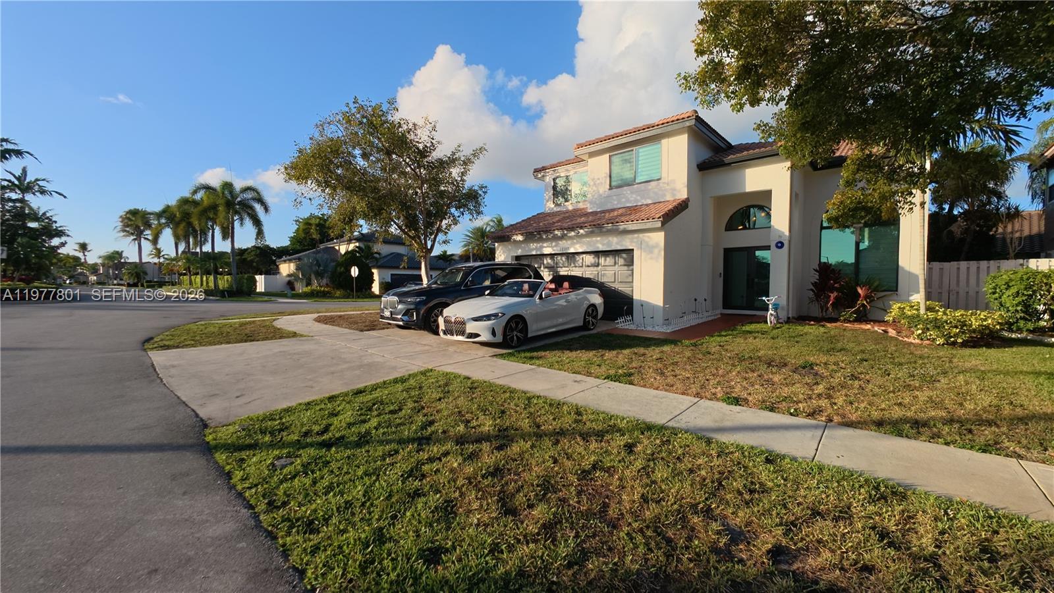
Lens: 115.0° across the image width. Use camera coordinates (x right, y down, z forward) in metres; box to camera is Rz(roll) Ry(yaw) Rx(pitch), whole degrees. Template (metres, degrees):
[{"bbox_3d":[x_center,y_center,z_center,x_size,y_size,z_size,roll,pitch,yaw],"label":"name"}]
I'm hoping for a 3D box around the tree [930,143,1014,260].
[{"bbox_3d":[17.745,-2.757,13.412,2.900,6.875,2.900,0,2,0],"label":"tree"}]

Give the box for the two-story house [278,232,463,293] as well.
[{"bbox_3d":[-19.500,-4.015,40.485,17.000,7.600,13.500,2,3,37],"label":"two-story house"}]

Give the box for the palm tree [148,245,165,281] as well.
[{"bbox_3d":[-62.877,-4.942,56.900,2.900,7.729,2.900,2,3,42],"label":"palm tree"}]

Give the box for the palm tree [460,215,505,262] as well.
[{"bbox_3d":[-5.619,-5.182,41.845,5.700,9.837,5.700,0,2,0],"label":"palm tree"}]

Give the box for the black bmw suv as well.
[{"bbox_3d":[-1.830,-0.020,10.410,2.020,1.820,5.150,2,4,43],"label":"black bmw suv"}]

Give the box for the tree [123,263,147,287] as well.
[{"bbox_3d":[-60.814,-3.162,51.956,2.800,4.135,2.800,2,3,40],"label":"tree"}]

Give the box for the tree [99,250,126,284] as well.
[{"bbox_3d":[-95.069,-6.614,77.000,4.200,7.800,4.200,2,2,39],"label":"tree"}]

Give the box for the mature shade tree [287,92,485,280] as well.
[{"bbox_3d":[-4.971,-3.076,11.607,6.600,7.791,6.300,-1,2,-23],"label":"mature shade tree"}]

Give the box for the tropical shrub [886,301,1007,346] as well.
[{"bbox_3d":[10.047,0.538,7.940,1.900,0.770,2.400,2,3,37],"label":"tropical shrub"}]

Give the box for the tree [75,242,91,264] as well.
[{"bbox_3d":[-148.179,-10.511,111.701,4.000,15.812,4.000,0,2,0],"label":"tree"}]

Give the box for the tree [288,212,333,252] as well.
[{"bbox_3d":[-31.848,-6.517,49.803,7.200,11.750,7.200,0,2,0],"label":"tree"}]

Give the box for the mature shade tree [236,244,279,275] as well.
[{"bbox_3d":[-42.464,-4.532,52.910,5.600,7.572,5.600,-1,3,-39],"label":"mature shade tree"}]

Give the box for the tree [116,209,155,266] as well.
[{"bbox_3d":[-75.706,-9.105,64.722,5.400,16.082,5.400,0,2,0],"label":"tree"}]

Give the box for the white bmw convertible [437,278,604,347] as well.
[{"bbox_3d":[0.126,0.262,8.480,1.880,1.390,4.770,2,4,42],"label":"white bmw convertible"}]

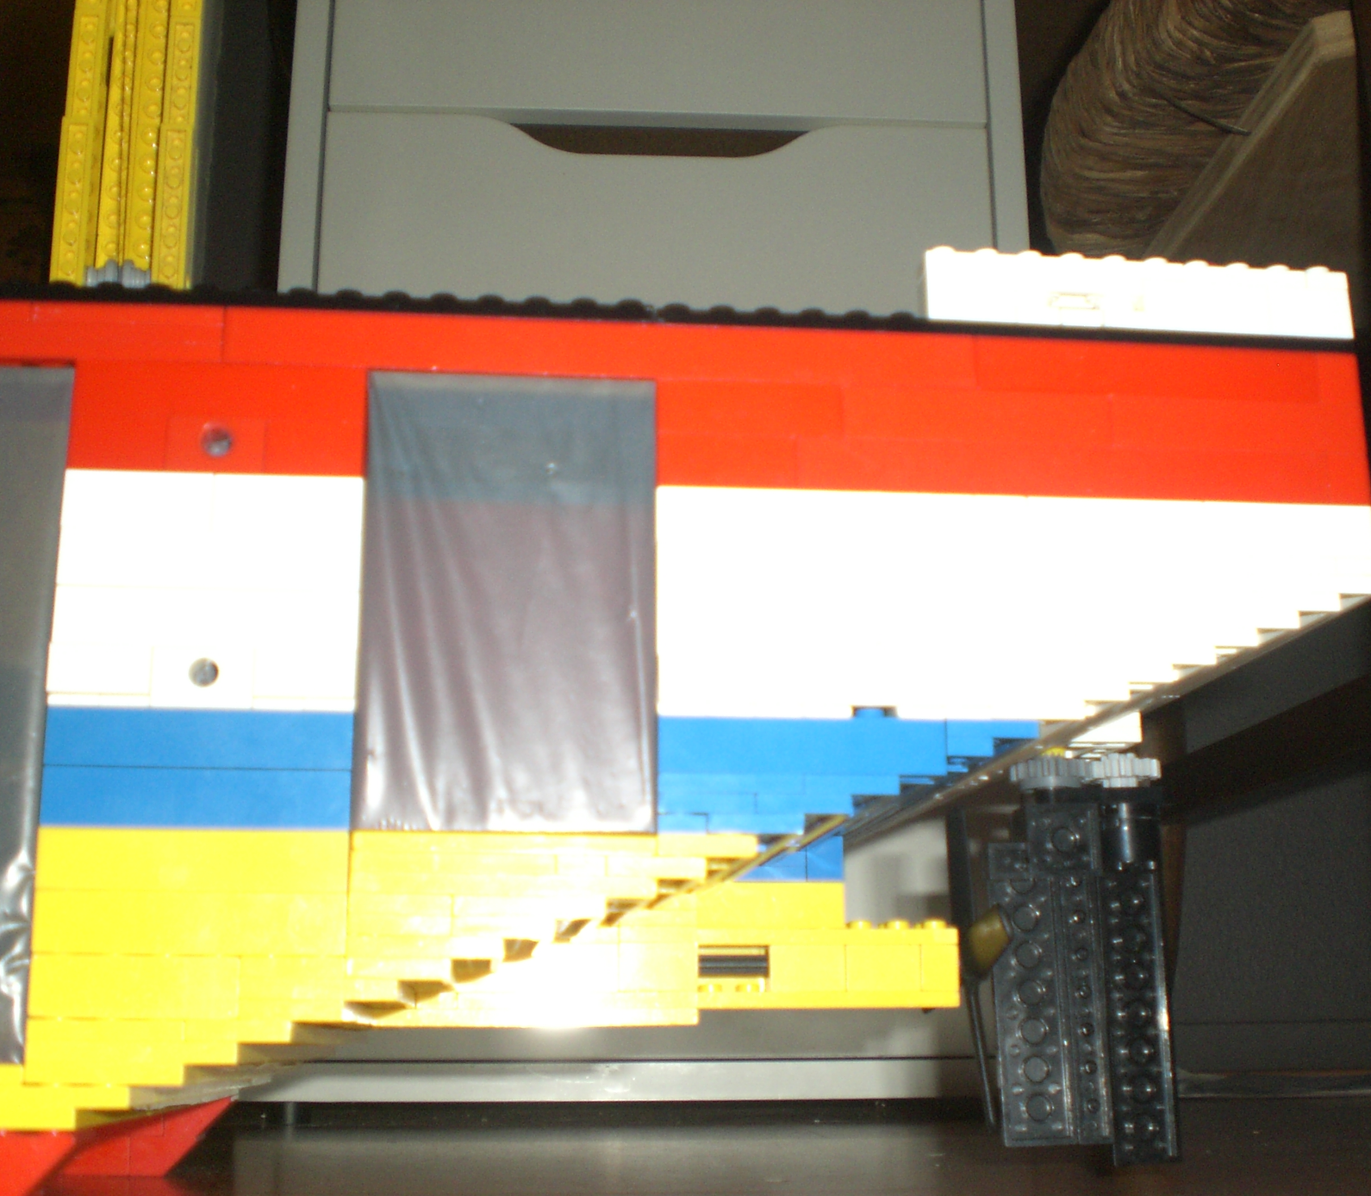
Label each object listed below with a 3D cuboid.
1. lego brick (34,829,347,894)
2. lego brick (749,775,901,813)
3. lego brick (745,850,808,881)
[{"bbox_3d":[-0.077,0.042,0.277,0.048,0.010,0.009,1,-12,-7],"label":"lego brick"},{"bbox_3d":[0.023,0.033,0.291,0.024,0.007,0.009,1,-12,-7],"label":"lego brick"},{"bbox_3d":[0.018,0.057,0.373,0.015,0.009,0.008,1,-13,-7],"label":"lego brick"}]

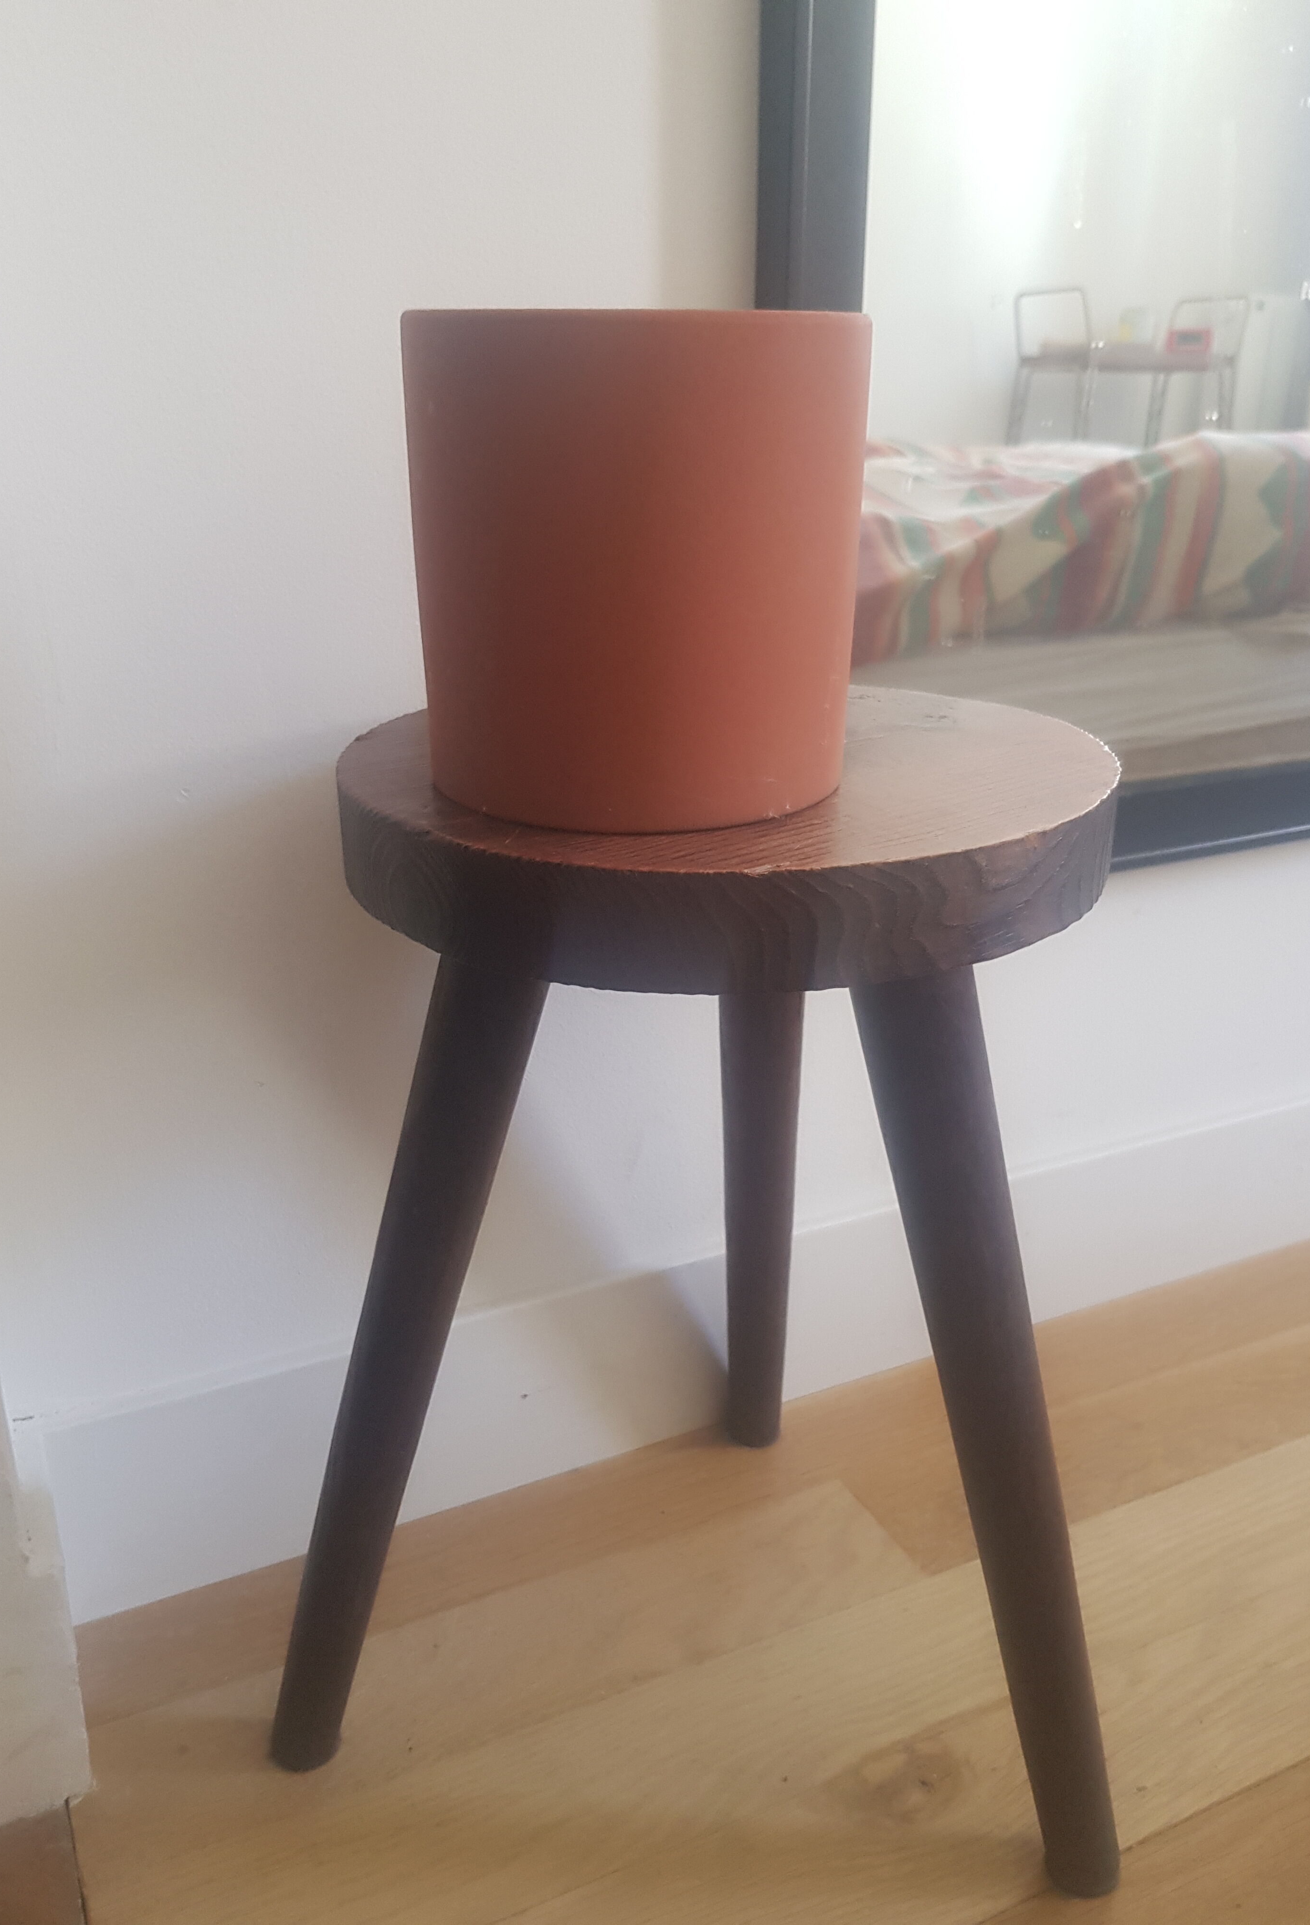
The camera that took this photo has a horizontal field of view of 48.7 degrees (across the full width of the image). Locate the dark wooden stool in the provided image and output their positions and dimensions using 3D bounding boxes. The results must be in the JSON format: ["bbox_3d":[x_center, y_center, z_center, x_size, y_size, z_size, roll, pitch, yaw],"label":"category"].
[{"bbox_3d":[0.030,0.127,0.650,0.385,0.468,0.343,4,23,11],"label":"dark wooden stool"}]

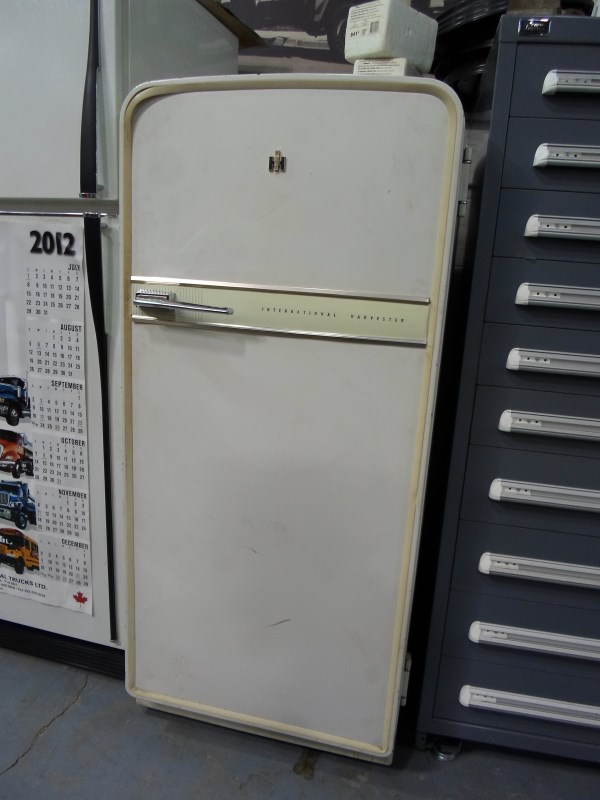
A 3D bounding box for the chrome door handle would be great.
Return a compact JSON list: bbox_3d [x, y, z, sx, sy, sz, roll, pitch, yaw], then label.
[{"bbox_3d":[-0.214,-0.182,1.071,0.197,0.034,0.043,6,13,12],"label":"chrome door handle"}]

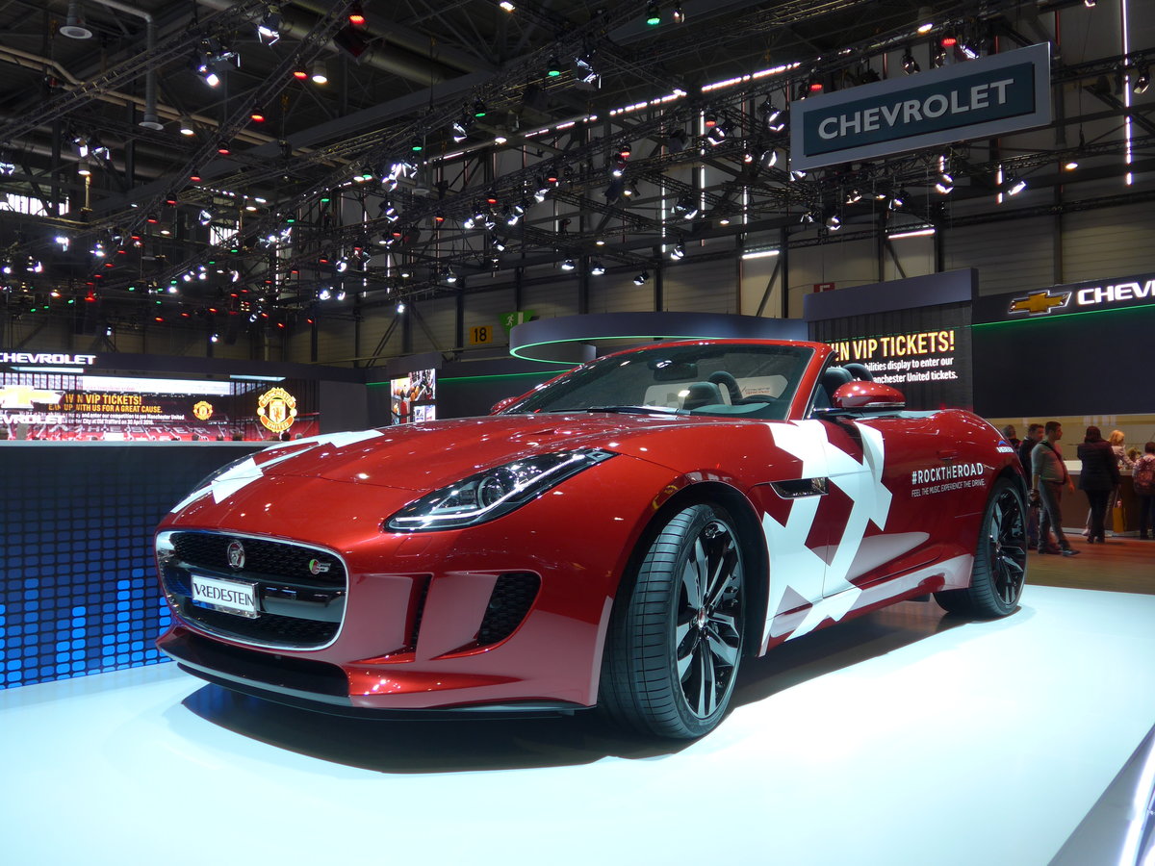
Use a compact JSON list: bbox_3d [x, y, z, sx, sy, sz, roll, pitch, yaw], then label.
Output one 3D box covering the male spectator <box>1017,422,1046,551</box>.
[{"bbox_3d":[6.338,0.743,13.400,0.480,1.740,0.520,-1,-1,38],"label":"male spectator"}]

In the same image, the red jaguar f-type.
[{"bbox_3d":[0.542,0.233,4.298,2.000,1.290,4.470,-1,-1,40],"label":"red jaguar f-type"}]

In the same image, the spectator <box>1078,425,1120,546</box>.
[{"bbox_3d":[7.460,0.741,13.850,0.580,1.674,0.420,-1,-1,35],"label":"spectator"}]

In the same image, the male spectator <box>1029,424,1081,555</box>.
[{"bbox_3d":[6.223,0.721,12.600,0.550,1.755,0.580,-1,-1,38],"label":"male spectator"}]

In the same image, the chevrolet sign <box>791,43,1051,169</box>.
[{"bbox_3d":[5.564,-5.326,16.101,4.194,1.250,0.150,-1,-1,35],"label":"chevrolet sign"}]

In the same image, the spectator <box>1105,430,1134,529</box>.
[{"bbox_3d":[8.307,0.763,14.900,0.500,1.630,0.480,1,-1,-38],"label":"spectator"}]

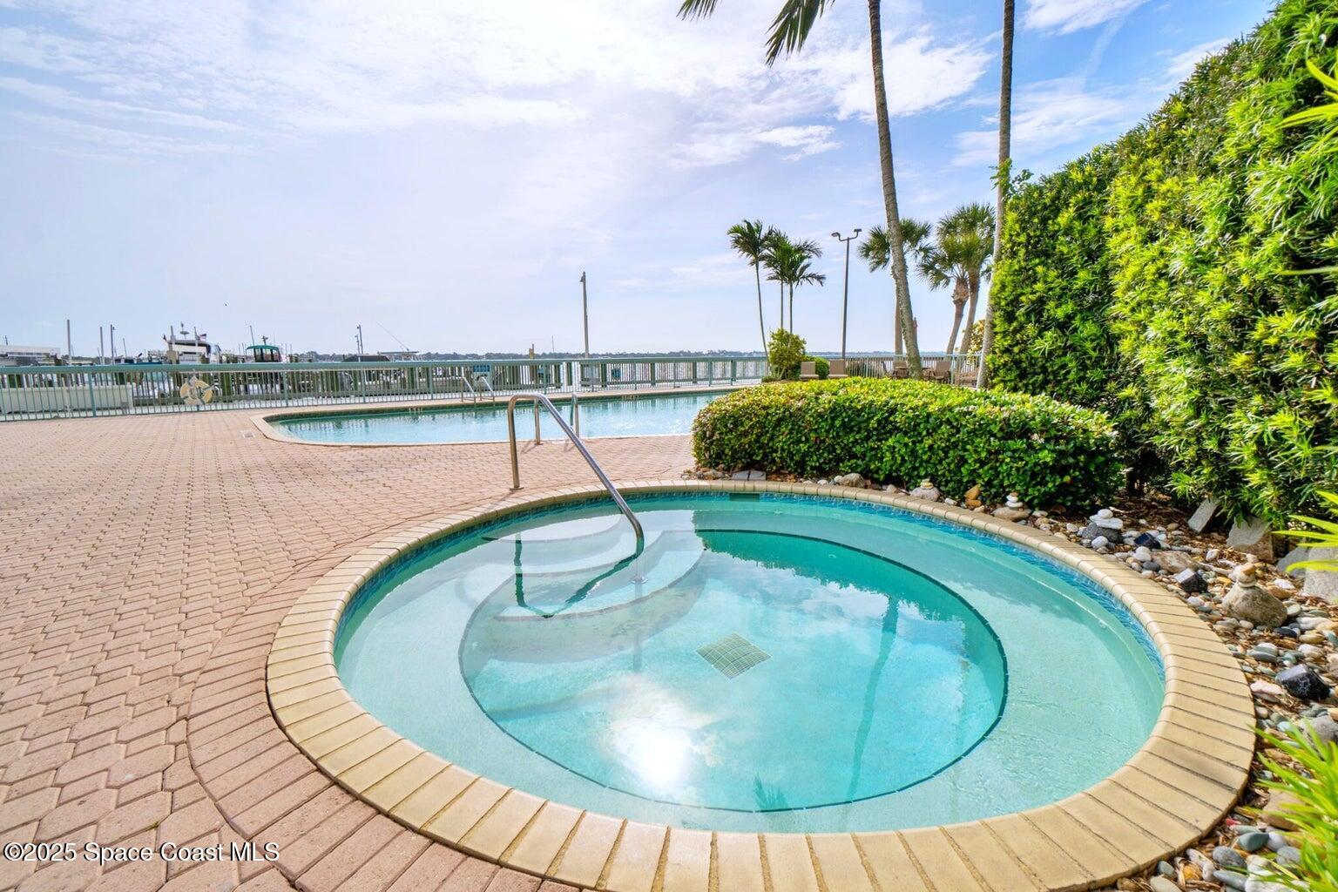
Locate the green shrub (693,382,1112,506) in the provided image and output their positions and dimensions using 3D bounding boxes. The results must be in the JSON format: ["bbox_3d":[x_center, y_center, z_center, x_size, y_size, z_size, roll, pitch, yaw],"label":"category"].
[{"bbox_3d":[2.194,-0.215,5.710,3.420,0.830,1.900,5,11,30],"label":"green shrub"}]

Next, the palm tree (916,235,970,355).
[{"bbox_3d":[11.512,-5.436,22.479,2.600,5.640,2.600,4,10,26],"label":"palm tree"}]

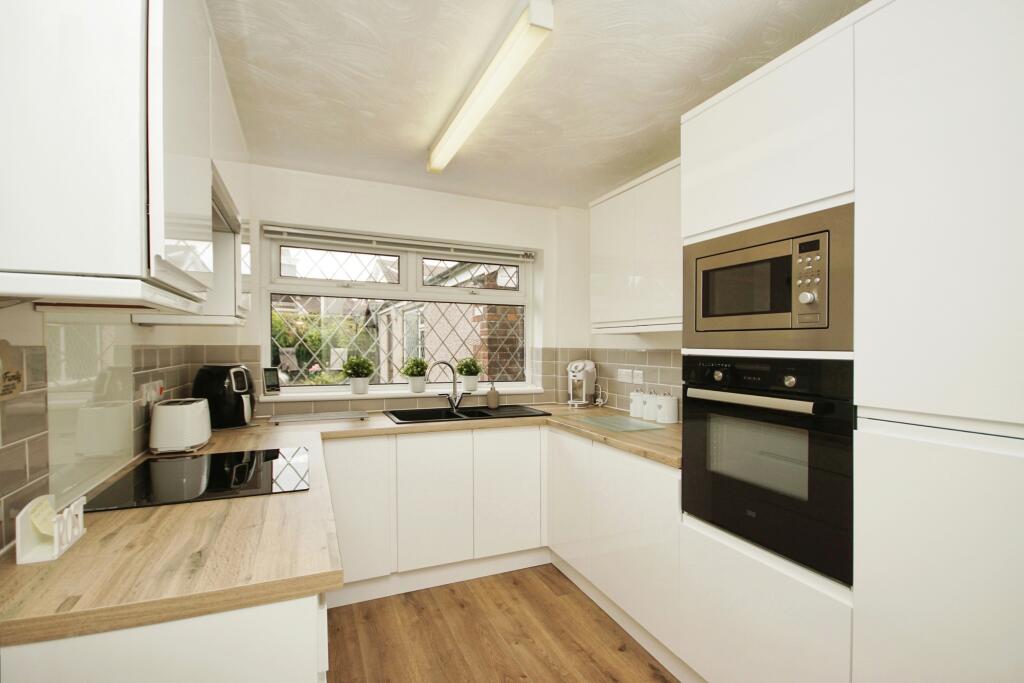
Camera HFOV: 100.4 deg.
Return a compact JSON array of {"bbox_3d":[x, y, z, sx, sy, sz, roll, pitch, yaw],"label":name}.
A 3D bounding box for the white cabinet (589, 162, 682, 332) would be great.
[{"bbox_3d":[0.846,-0.447,2.290,0.320,0.790,0.980,1,-1,-24],"label":"white cabinet"}]

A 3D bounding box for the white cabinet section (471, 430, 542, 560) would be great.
[{"bbox_3d":[-0.140,0.894,2.811,0.434,0.738,0.570,1,-1,-24],"label":"white cabinet section"}]

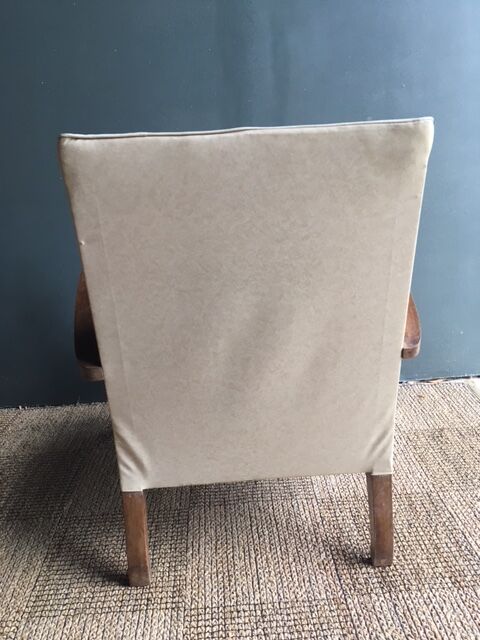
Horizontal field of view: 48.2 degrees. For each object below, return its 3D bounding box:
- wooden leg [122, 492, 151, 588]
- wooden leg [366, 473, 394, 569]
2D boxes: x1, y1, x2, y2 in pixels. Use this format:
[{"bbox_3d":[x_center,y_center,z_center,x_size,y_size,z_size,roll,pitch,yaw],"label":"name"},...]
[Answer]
[{"bbox_3d":[-0.203,0.426,1.068,0.039,0.193,0.043,-4,6,-1],"label":"wooden leg"},{"bbox_3d":[0.281,0.394,1.077,0.039,0.193,0.043,-4,6,-1],"label":"wooden leg"}]

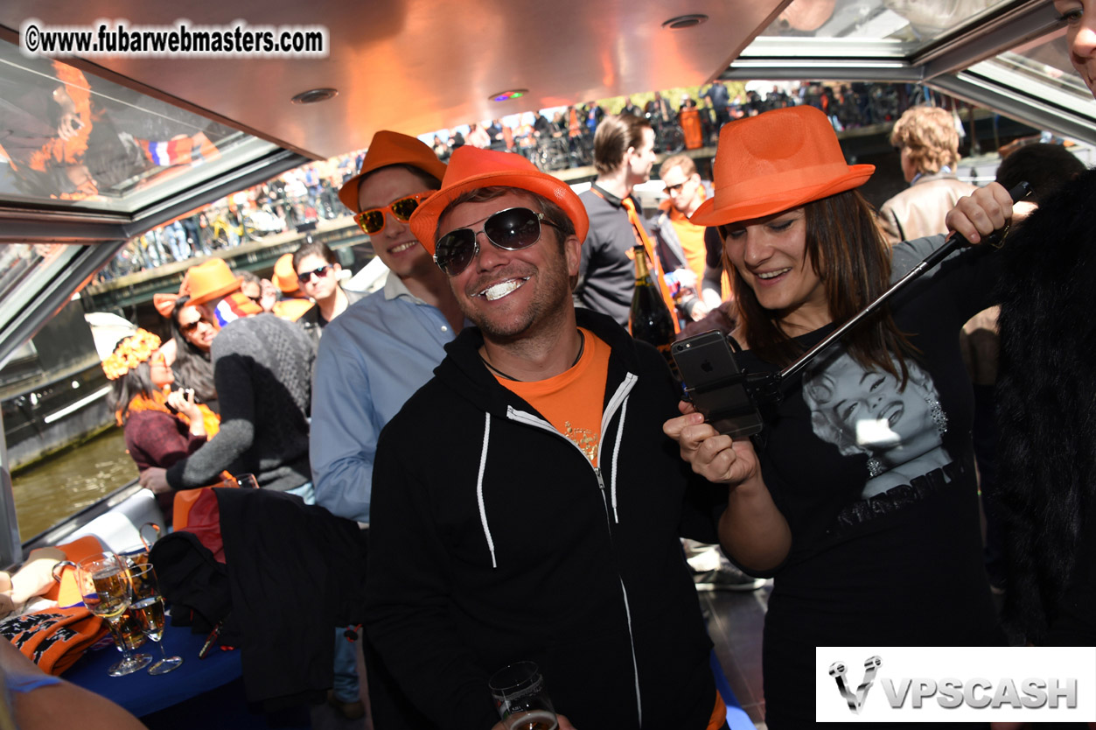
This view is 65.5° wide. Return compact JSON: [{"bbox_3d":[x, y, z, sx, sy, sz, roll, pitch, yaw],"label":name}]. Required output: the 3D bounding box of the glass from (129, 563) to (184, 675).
[{"bbox_3d":[-0.637,0.407,1.370,0.059,0.162,0.059,-13,9,-3],"label":"glass"}]

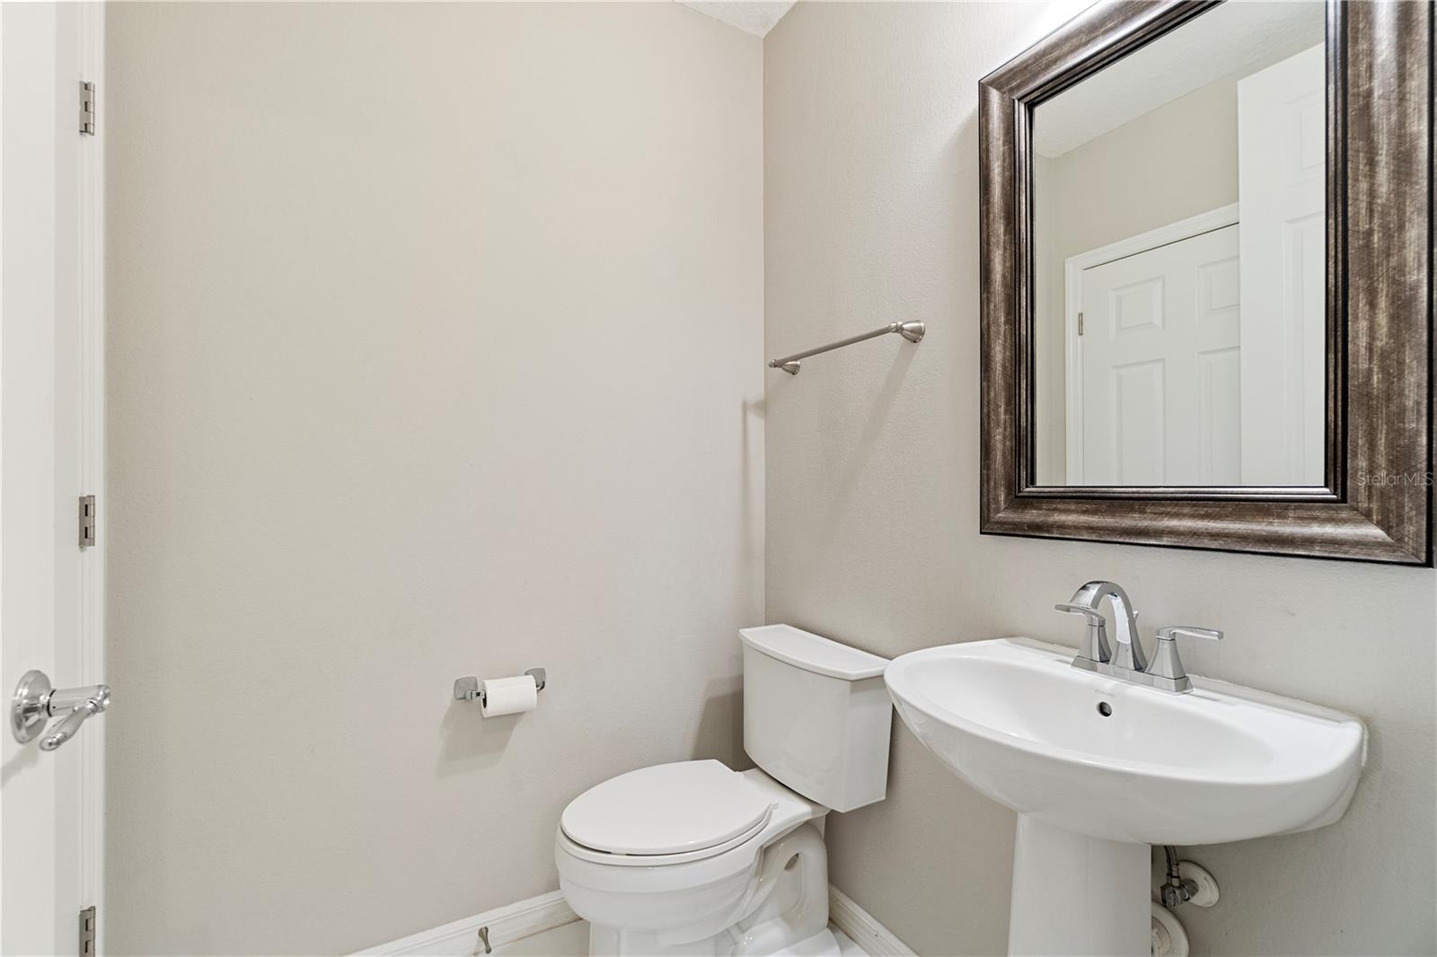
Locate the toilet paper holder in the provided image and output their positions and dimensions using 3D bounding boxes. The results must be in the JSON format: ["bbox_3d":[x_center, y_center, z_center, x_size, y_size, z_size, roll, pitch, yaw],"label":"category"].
[{"bbox_3d":[-0.538,0.528,1.502,0.220,0.056,0.068,0,-1,-29],"label":"toilet paper holder"}]

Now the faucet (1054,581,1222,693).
[{"bbox_3d":[0.622,0.241,0.946,0.172,0.167,0.236,0,-1,-31],"label":"faucet"}]

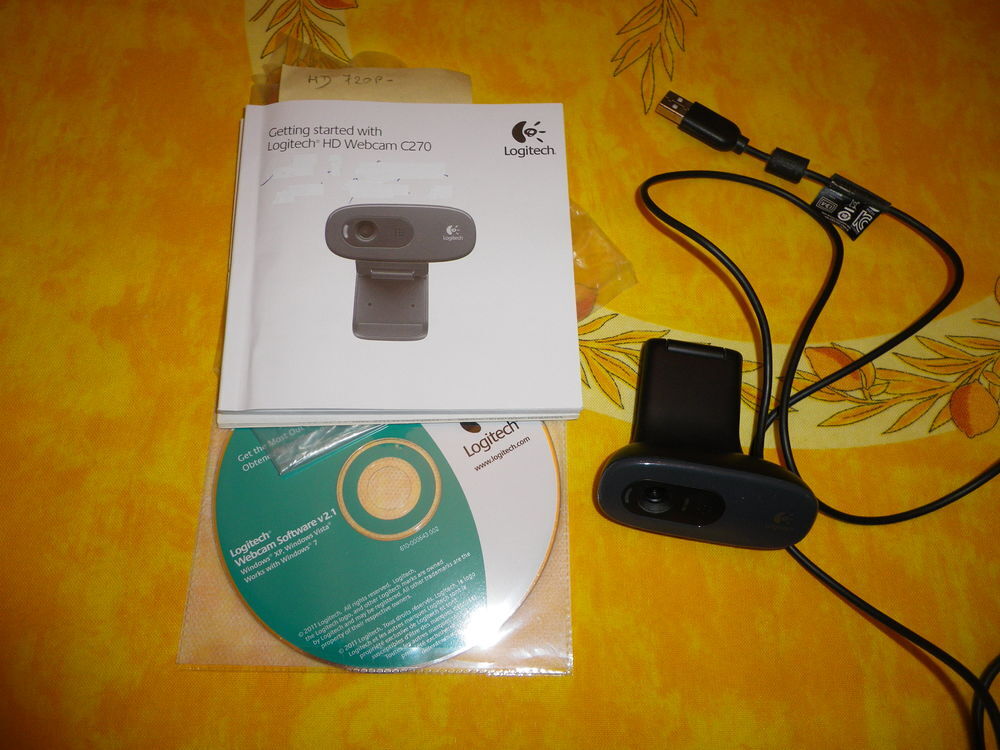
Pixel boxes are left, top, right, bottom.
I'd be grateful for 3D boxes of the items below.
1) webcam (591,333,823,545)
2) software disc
[{"bbox_3d":[0.072,0.023,0.278,0.073,0.034,0.068,10,71,0],"label":"webcam"},{"bbox_3d":[-0.038,0.040,0.282,0.120,0.001,0.120,1,72,-3],"label":"software disc"}]

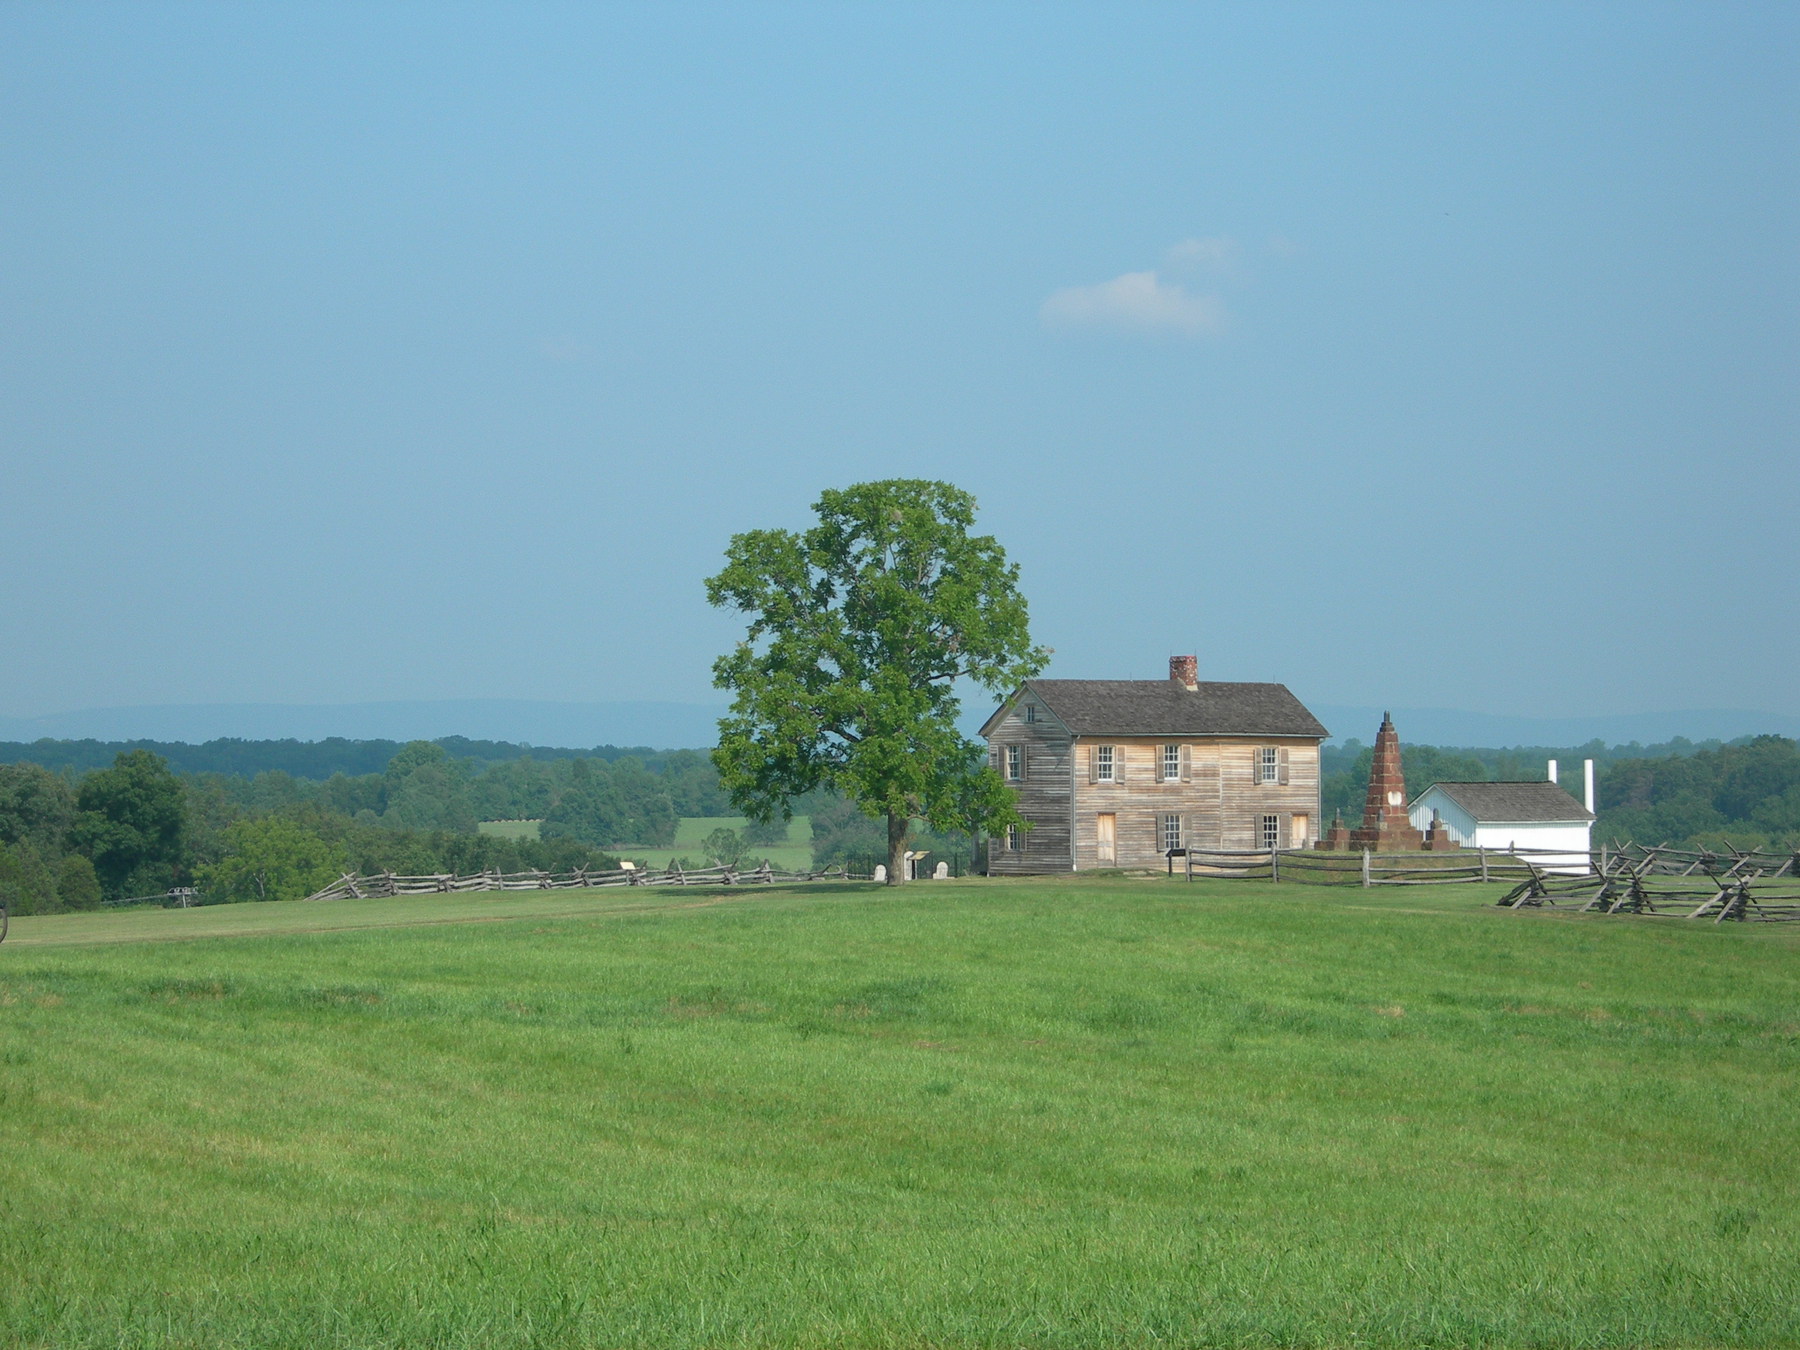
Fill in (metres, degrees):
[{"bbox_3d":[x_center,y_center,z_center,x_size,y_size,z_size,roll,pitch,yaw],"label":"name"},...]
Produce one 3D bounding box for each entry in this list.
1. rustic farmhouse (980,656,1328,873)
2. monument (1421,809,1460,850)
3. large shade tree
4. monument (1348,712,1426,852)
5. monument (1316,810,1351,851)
[{"bbox_3d":[10.360,3.594,238.346,13.110,8.729,6.316,1,-1,-35],"label":"rustic farmhouse"},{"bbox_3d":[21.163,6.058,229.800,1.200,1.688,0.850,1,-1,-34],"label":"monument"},{"bbox_3d":[-0.877,0.239,222.000,12.900,15.302,12.400,0,-1,0],"label":"large shade tree"},{"bbox_3d":[19.073,4.197,230.000,2.100,5.477,2.100,1,-1,-34],"label":"monument"},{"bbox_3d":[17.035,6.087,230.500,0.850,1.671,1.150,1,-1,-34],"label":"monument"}]

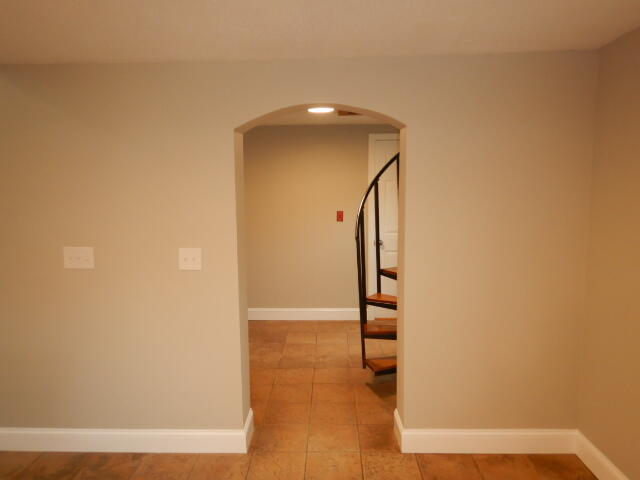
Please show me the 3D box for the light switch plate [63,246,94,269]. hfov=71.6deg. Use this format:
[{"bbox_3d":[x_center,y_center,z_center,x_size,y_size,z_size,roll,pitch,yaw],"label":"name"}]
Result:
[{"bbox_3d":[-1.351,0.099,2.488,0.171,0.124,0.018,-1,7,2],"label":"light switch plate"}]

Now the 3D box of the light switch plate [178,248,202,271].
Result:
[{"bbox_3d":[-0.723,0.105,2.473,0.125,0.124,0.018,-1,7,2],"label":"light switch plate"}]

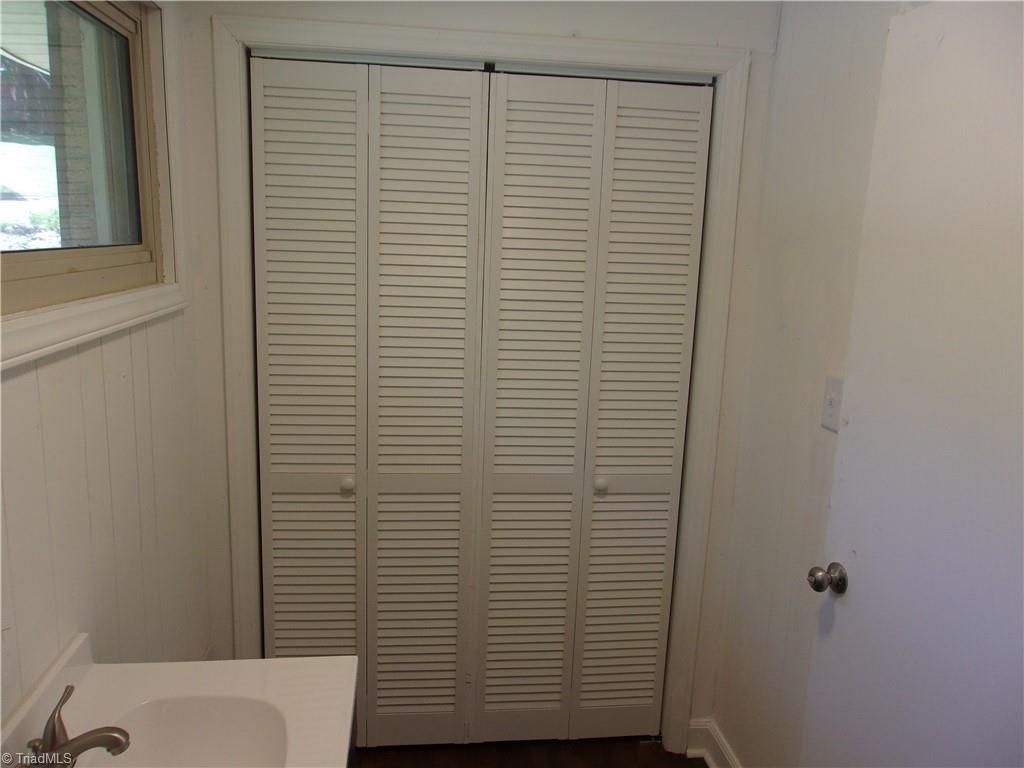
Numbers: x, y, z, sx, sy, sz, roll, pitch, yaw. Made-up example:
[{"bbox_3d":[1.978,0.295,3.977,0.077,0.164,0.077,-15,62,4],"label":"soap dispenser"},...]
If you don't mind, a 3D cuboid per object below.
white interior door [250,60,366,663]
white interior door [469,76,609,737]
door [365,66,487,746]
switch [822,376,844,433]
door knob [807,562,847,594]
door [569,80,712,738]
[{"bbox_3d":[-0.548,0.136,2.225,0.288,1.950,0.035,1,11,-7],"label":"white interior door"},{"bbox_3d":[0.058,0.145,2.300,0.311,1.950,0.035,1,11,-7],"label":"white interior door"},{"bbox_3d":[-0.251,0.141,2.262,0.305,1.950,0.035,1,11,-7],"label":"door"},{"bbox_3d":[0.728,0.044,1.811,0.012,0.119,0.073,1,11,-7],"label":"switch"},{"bbox_3d":[0.662,0.412,1.692,0.066,0.066,0.066,1,11,-7],"label":"door knob"},{"bbox_3d":[0.360,0.150,2.337,0.291,1.950,0.035,1,11,-7],"label":"door"}]

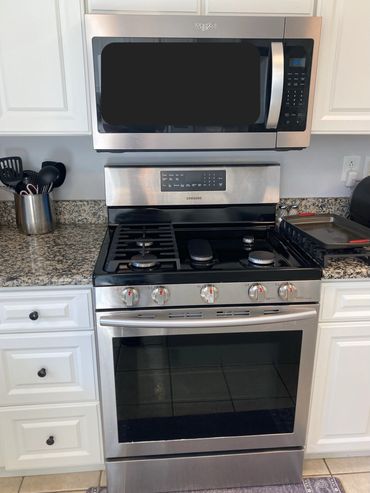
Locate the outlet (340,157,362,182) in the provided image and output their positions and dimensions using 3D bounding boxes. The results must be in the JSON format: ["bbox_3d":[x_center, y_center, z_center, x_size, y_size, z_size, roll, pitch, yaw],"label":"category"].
[{"bbox_3d":[0.789,-0.362,1.879,0.076,0.117,0.015,-1,18,-4],"label":"outlet"}]

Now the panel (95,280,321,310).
[{"bbox_3d":[0.085,0.164,1.320,0.757,0.084,0.050,-1,18,-4],"label":"panel"}]

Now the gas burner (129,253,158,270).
[{"bbox_3d":[-0.145,0.053,1.401,0.100,0.030,0.100,-1,18,-4],"label":"gas burner"}]

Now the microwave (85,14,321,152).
[{"bbox_3d":[0.053,-0.595,1.530,0.759,0.422,0.430,-1,18,-4],"label":"microwave"}]

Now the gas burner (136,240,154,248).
[{"bbox_3d":[-0.159,-0.011,1.602,0.070,0.025,0.070,-1,18,-4],"label":"gas burner"}]

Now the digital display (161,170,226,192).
[{"bbox_3d":[0.041,-0.289,1.760,0.285,0.090,0.016,-1,18,-4],"label":"digital display"}]

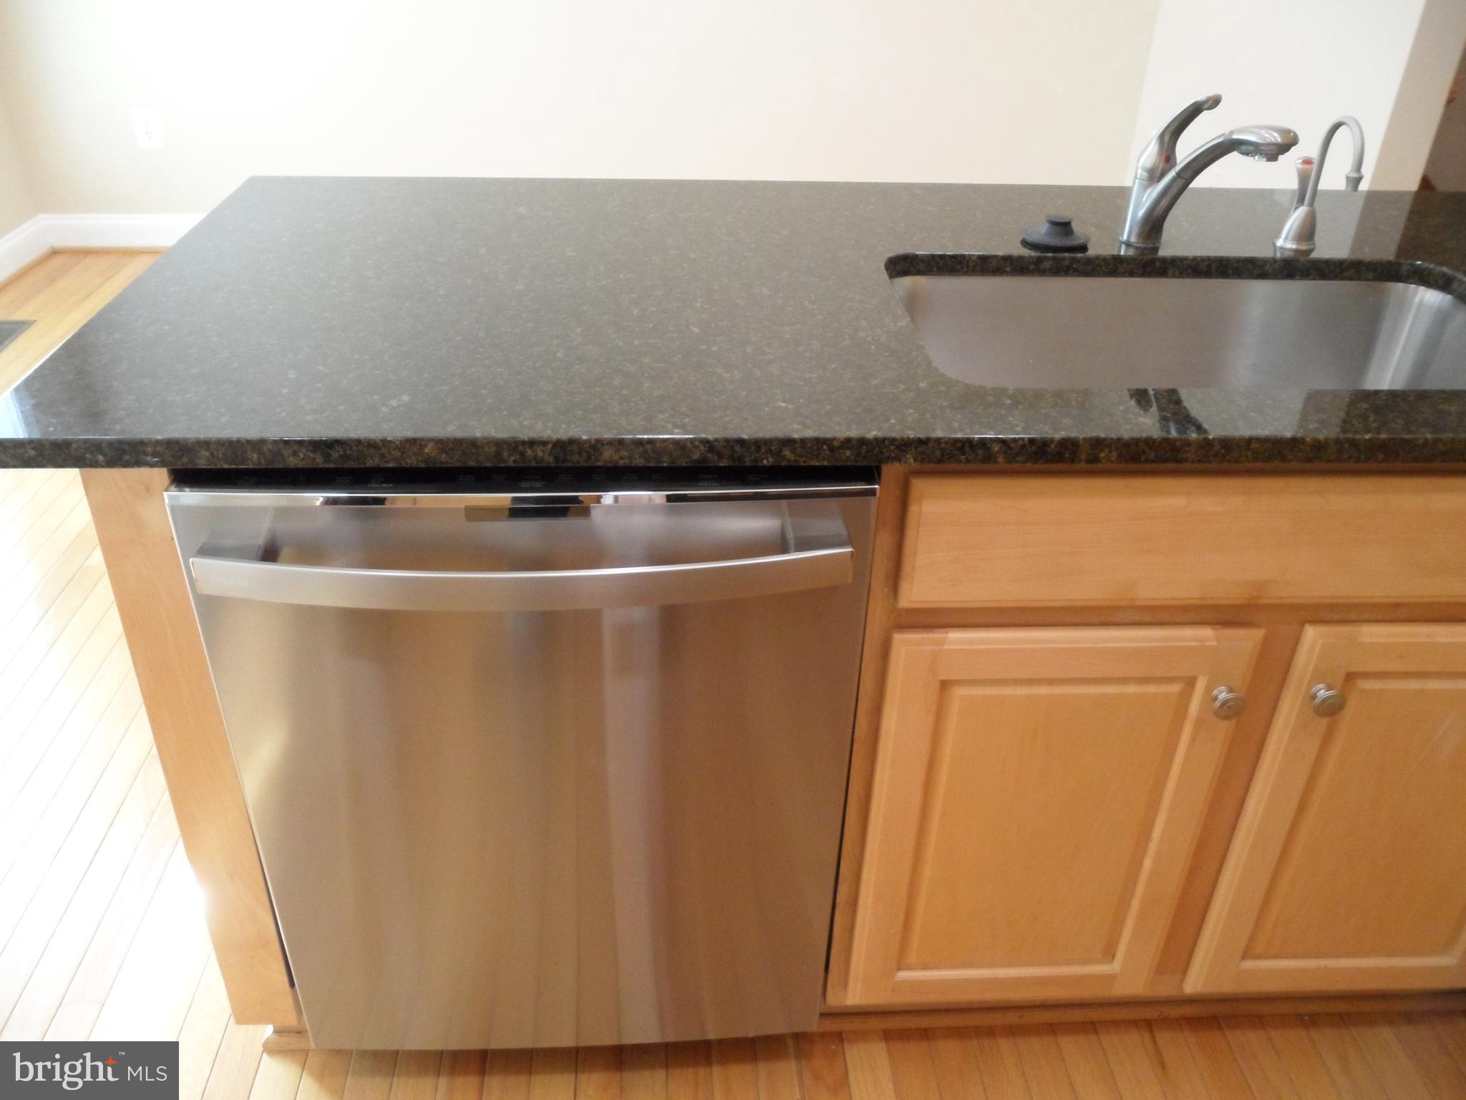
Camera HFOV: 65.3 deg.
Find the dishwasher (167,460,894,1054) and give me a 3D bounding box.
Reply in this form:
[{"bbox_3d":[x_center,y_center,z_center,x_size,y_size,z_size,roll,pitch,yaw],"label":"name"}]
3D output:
[{"bbox_3d":[-0.203,0.143,1.424,0.603,0.820,0.640,0,32,-4],"label":"dishwasher"}]

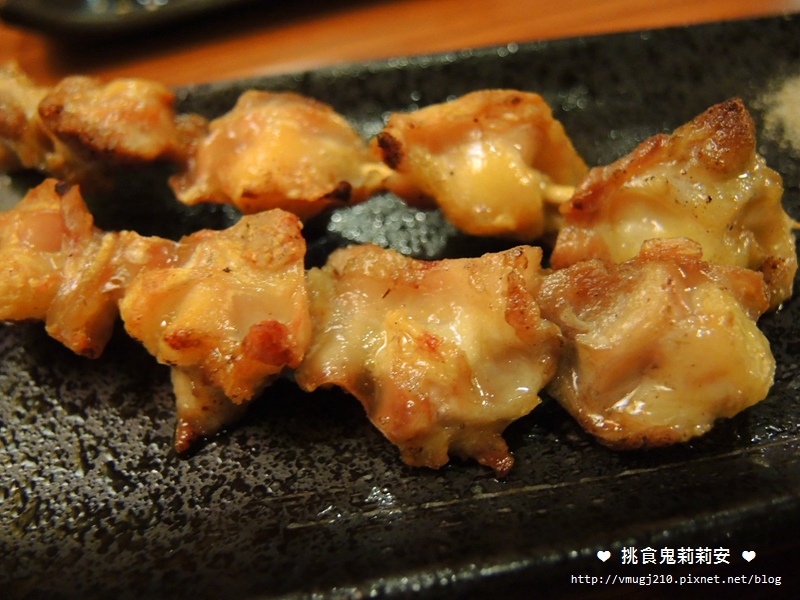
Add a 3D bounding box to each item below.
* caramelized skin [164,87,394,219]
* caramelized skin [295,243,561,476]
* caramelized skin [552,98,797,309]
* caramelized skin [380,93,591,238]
[{"bbox_3d":[-0.033,-0.041,0.183,0.057,0.030,0.034,8,46,11],"label":"caramelized skin"},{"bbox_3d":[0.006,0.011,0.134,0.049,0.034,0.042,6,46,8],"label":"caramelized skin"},{"bbox_3d":[0.068,-0.022,0.160,0.052,0.042,0.042,10,46,13],"label":"caramelized skin"},{"bbox_3d":[0.022,-0.036,0.173,0.052,0.033,0.036,10,46,13],"label":"caramelized skin"}]

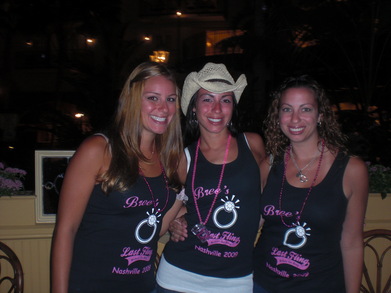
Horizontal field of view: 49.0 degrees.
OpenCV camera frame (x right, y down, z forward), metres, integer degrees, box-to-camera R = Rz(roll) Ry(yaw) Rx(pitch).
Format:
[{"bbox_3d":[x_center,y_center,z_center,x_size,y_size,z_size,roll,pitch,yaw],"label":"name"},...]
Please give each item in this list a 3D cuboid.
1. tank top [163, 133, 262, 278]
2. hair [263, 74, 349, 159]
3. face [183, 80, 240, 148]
[{"bbox_3d":[0.060,0.210,1.530,0.340,0.510,0.240,2,3,-13],"label":"tank top"},{"bbox_3d":[0.386,-0.102,1.520,0.280,0.300,0.250,-1,3,9],"label":"hair"},{"bbox_3d":[0.052,-0.115,1.500,0.170,0.225,0.190,1,3,-10],"label":"face"}]

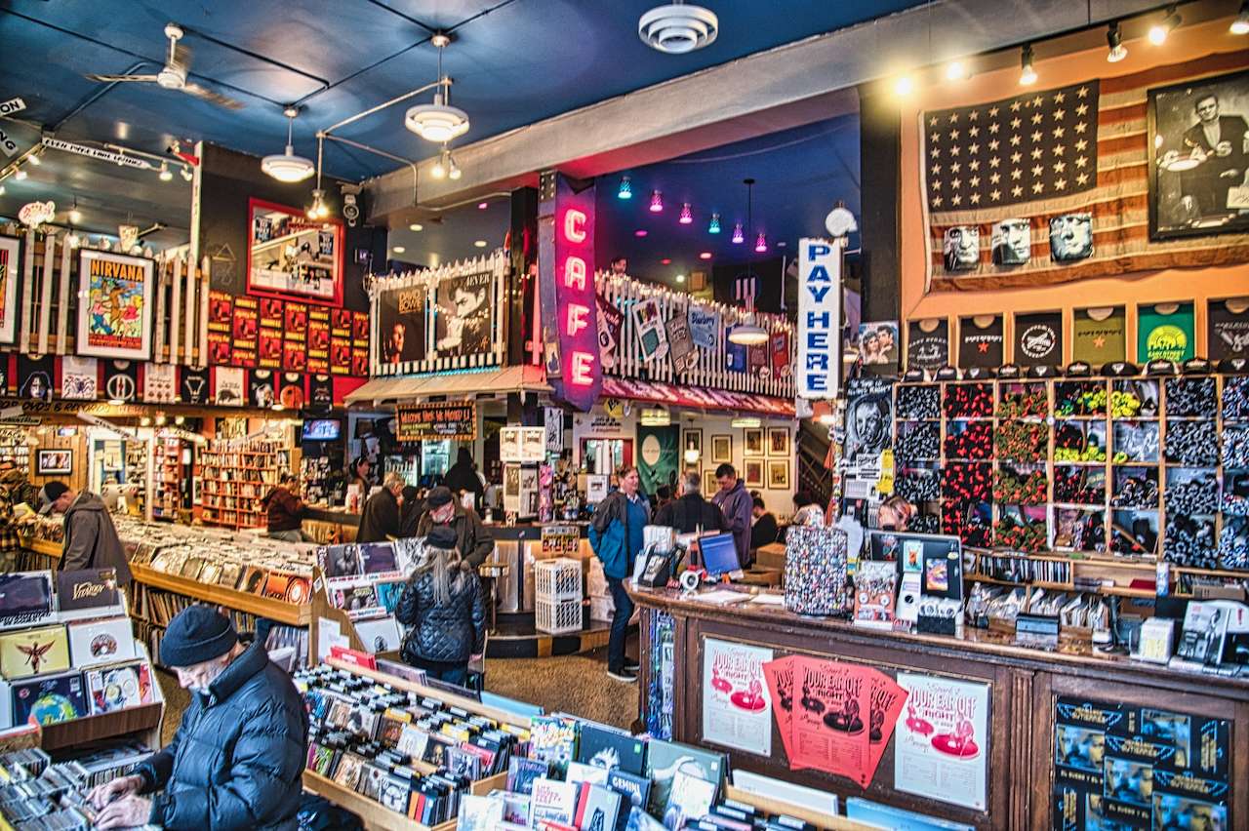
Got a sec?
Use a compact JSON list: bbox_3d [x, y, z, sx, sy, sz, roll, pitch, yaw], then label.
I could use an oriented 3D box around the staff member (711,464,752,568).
[{"bbox_3d":[0.865,1.263,6.922,0.340,1.712,0.450,2,-2,-40],"label":"staff member"}]

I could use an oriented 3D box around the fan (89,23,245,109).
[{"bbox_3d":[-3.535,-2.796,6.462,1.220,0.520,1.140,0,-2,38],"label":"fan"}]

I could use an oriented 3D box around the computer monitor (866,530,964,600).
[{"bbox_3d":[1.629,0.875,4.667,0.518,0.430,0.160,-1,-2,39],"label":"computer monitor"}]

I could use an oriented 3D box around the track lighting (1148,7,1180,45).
[{"bbox_3d":[3.362,-2.431,5.190,0.180,0.220,0.130,2,-2,-41],"label":"track lighting"}]

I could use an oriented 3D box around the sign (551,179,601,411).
[{"bbox_3d":[-0.542,-1.167,8.062,0.210,2.280,0.620,-1,-2,39],"label":"sign"}]

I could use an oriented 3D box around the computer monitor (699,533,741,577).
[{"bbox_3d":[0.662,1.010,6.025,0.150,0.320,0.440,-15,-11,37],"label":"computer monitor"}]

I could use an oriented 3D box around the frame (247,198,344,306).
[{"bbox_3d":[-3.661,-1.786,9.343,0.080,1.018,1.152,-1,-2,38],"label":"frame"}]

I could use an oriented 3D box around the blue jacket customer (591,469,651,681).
[{"bbox_3d":[-0.028,1.252,6.767,0.340,1.700,0.460,-1,-2,38],"label":"blue jacket customer"}]

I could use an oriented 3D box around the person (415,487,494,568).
[{"bbox_3d":[-1.231,1.355,5.977,0.540,1.690,0.370,0,-2,14],"label":"person"}]

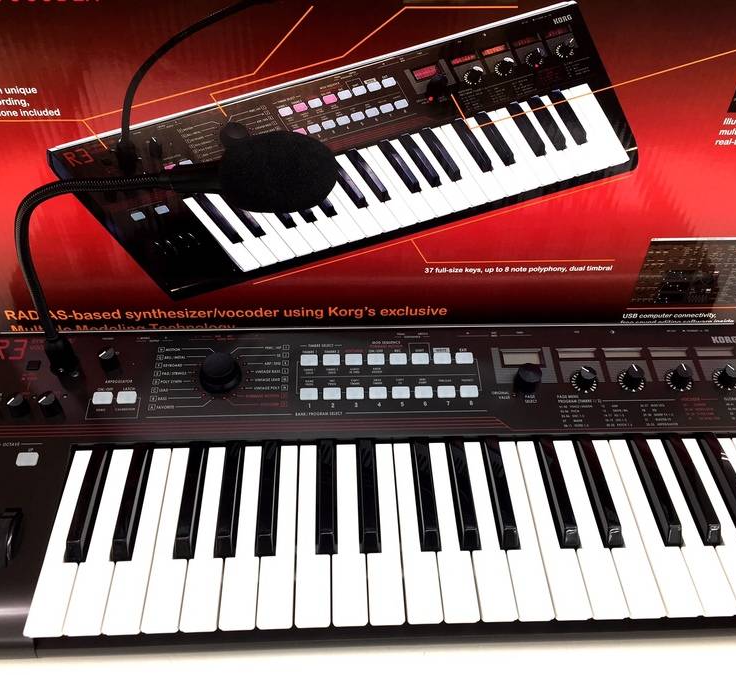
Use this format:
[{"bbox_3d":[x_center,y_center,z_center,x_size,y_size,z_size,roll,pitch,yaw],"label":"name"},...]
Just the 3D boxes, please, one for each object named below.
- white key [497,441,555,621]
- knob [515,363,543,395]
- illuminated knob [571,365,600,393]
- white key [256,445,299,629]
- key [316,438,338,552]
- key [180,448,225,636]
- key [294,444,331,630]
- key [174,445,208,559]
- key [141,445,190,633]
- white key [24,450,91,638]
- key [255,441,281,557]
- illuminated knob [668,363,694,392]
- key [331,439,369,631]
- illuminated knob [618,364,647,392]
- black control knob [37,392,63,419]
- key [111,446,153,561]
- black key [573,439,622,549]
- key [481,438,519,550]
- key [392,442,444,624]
[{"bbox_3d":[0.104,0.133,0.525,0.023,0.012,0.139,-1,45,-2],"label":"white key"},{"bbox_3d":[0.126,0.031,0.593,0.019,0.015,0.019,-1,51,-2],"label":"knob"},{"bbox_3d":[0.172,0.032,0.595,0.021,0.014,0.021,-1,51,-2],"label":"illuminated knob"},{"bbox_3d":[-0.060,0.136,0.520,0.022,0.014,0.141,-1,45,-2],"label":"white key"},{"bbox_3d":[-0.029,0.110,0.531,0.014,0.013,0.090,-1,44,-2],"label":"key"},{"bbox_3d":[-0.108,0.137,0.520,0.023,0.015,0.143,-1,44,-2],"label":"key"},{"bbox_3d":[-0.037,0.135,0.521,0.022,0.014,0.141,-1,45,-2],"label":"key"},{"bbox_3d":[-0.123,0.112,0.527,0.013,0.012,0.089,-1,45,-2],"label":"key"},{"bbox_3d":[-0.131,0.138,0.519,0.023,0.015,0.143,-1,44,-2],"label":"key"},{"bbox_3d":[-0.201,0.138,0.515,0.022,0.014,0.141,-1,45,-2],"label":"white key"},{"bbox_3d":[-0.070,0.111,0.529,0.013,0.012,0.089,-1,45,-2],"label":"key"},{"bbox_3d":[0.250,0.031,0.597,0.021,0.014,0.021,-1,51,-2],"label":"illuminated knob"},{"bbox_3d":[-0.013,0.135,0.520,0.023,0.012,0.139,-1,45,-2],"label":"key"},{"bbox_3d":[0.211,0.031,0.596,0.021,0.014,0.021,-1,51,-2],"label":"illuminated knob"},{"bbox_3d":[-0.240,0.051,0.571,0.013,0.015,0.013,-1,49,-2],"label":"black control knob"},{"bbox_3d":[-0.164,0.112,0.524,0.014,0.013,0.088,-1,45,-2],"label":"key"},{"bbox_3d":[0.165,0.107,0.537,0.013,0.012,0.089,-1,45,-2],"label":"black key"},{"bbox_3d":[0.095,0.108,0.535,0.014,0.013,0.090,-1,44,-2],"label":"key"},{"bbox_3d":[0.034,0.134,0.522,0.023,0.012,0.139,-1,45,-2],"label":"key"}]

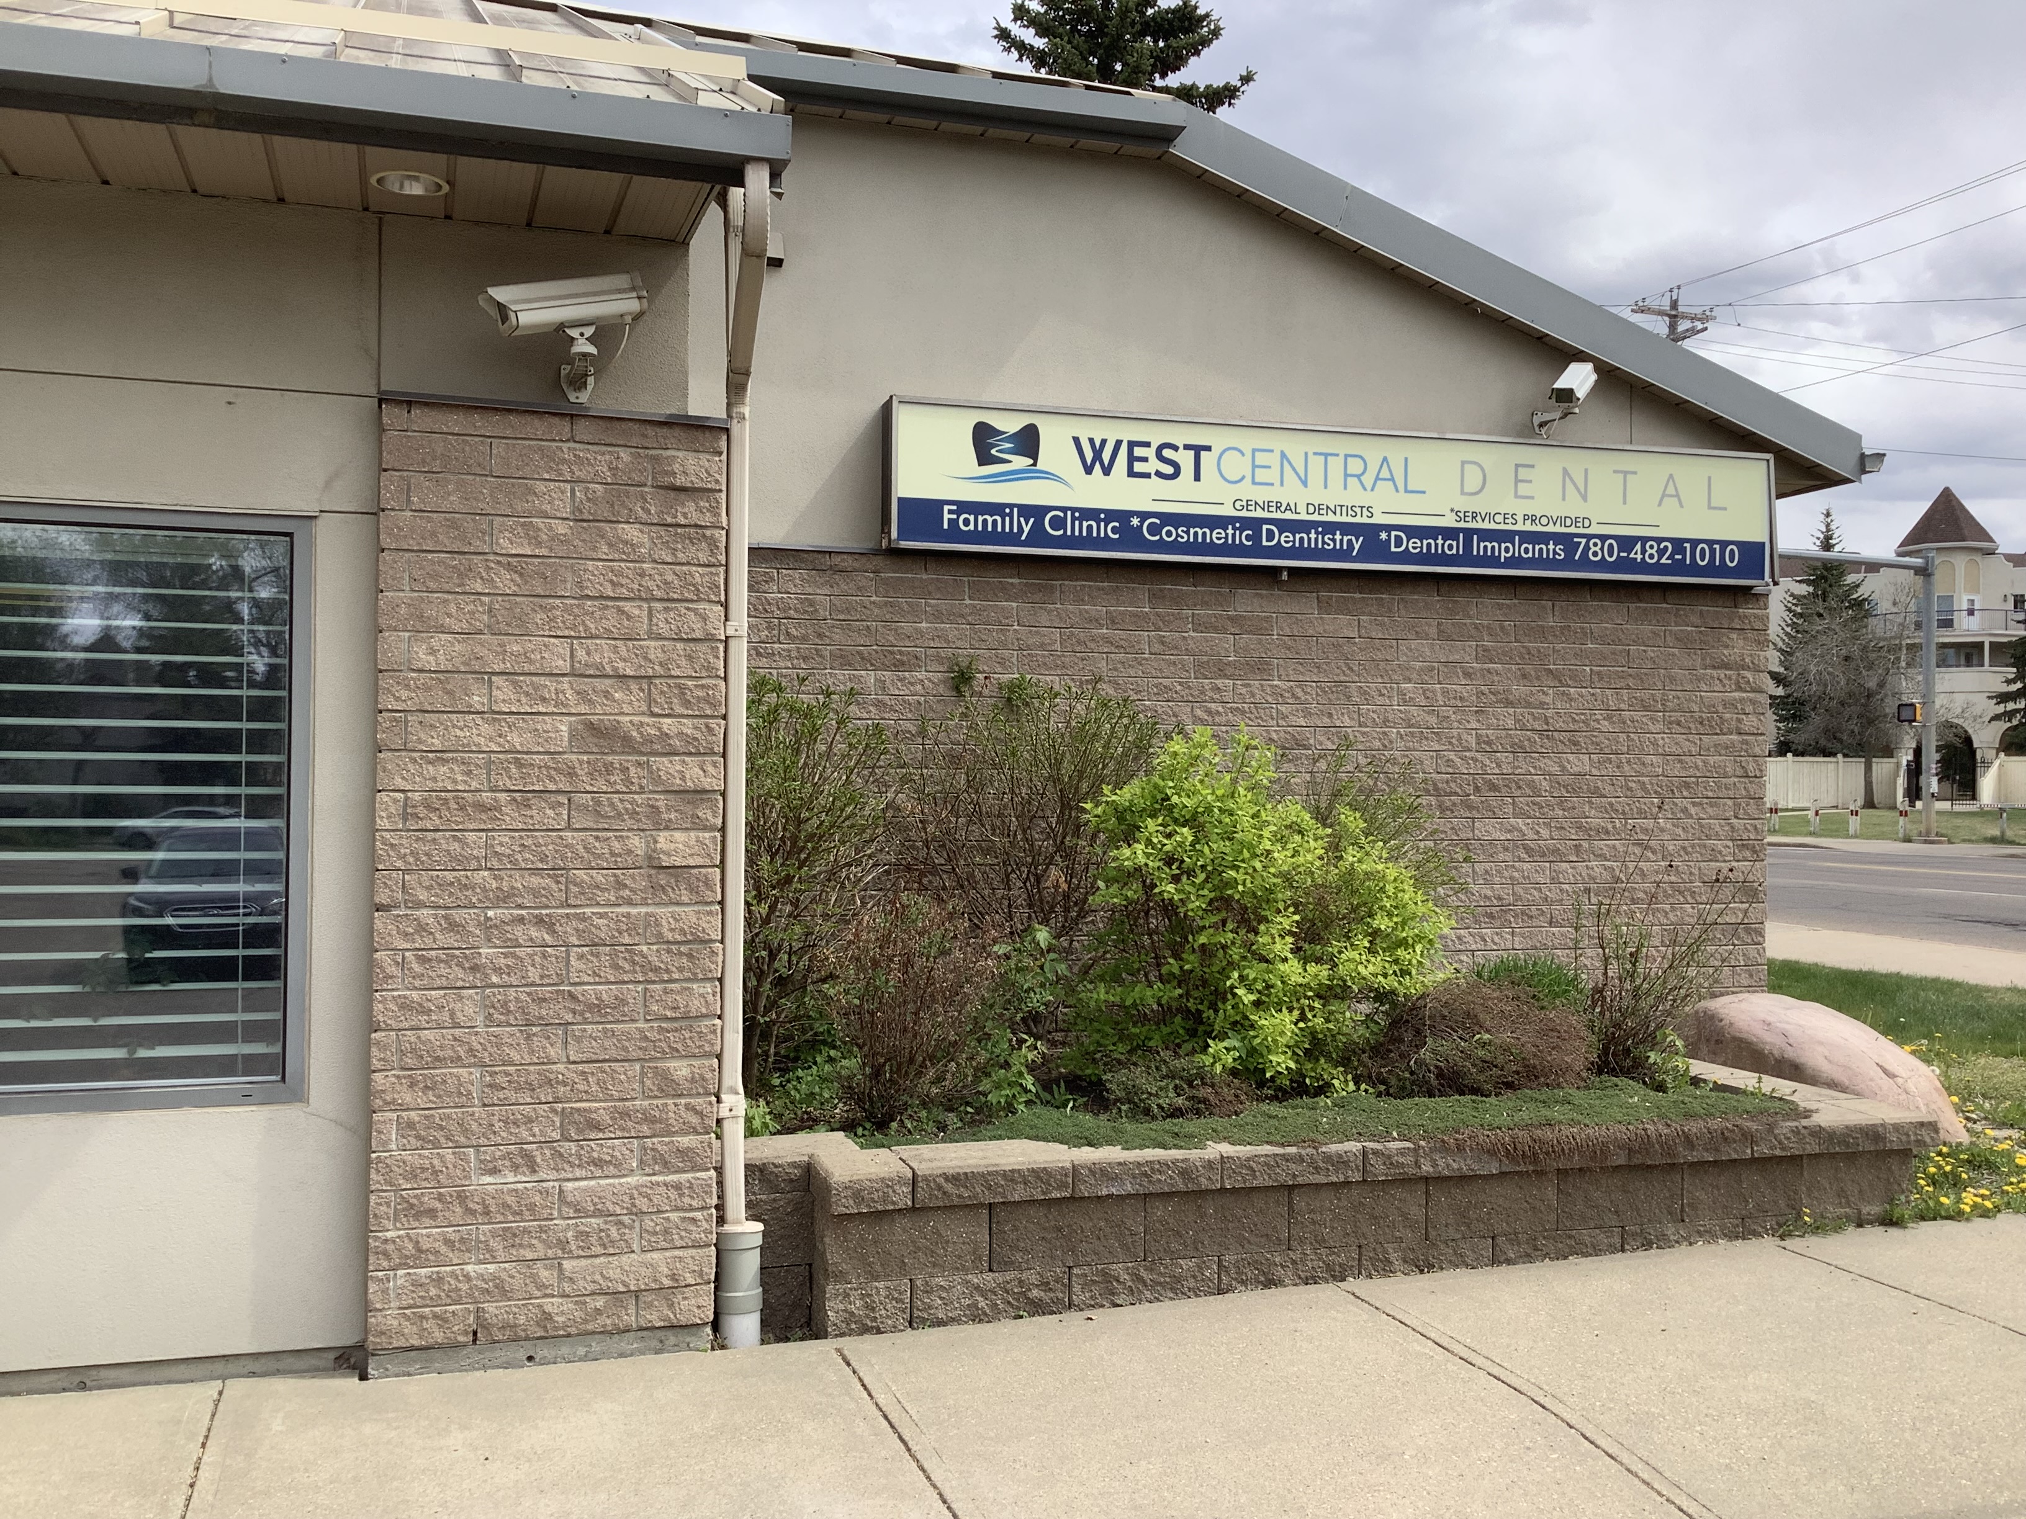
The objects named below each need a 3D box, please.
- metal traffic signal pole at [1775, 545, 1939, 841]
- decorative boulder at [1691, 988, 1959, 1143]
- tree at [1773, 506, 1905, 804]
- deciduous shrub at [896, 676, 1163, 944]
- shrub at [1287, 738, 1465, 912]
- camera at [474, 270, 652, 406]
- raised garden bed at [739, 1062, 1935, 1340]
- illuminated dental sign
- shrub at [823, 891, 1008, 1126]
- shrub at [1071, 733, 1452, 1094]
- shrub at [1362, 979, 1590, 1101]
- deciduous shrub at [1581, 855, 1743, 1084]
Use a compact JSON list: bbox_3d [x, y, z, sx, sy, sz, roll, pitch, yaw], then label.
[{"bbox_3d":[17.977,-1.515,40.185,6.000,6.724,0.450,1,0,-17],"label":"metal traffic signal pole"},{"bbox_3d":[3.282,1.229,7.444,0.920,0.500,1.180,1,0,-17],"label":"decorative boulder"},{"bbox_3d":[29.738,-3.771,66.000,4.491,10.824,4.491,1,0,-17],"label":"tree"},{"bbox_3d":[0.071,0.391,7.045,1.089,1.428,0.950,1,0,-17],"label":"deciduous shrub"},{"bbox_3d":[1.408,0.520,7.326,0.967,1.201,0.900,1,0,-17],"label":"shrub"},{"bbox_3d":[-1.141,-1.065,4.580,0.385,0.310,0.200,1,0,-37],"label":"camera"},{"bbox_3d":[0.794,1.351,6.493,3.970,0.420,2.430,1,0,-17],"label":"raised garden bed"},{"bbox_3d":[1.511,-1.125,7.969,4.230,0.615,0.230,1,0,-17],"label":"illuminated dental sign"},{"bbox_3d":[-0.297,0.764,5.572,0.558,0.697,0.580,1,0,0],"label":"shrub"},{"bbox_3d":[0.933,0.510,6.606,1.371,1.243,1.250,1,0,0],"label":"shrub"},{"bbox_3d":[1.648,0.940,6.373,0.845,0.352,0.650,1,0,-17],"label":"shrub"},{"bbox_3d":[2.333,0.750,6.509,0.691,0.768,0.620,1,0,-17],"label":"deciduous shrub"}]

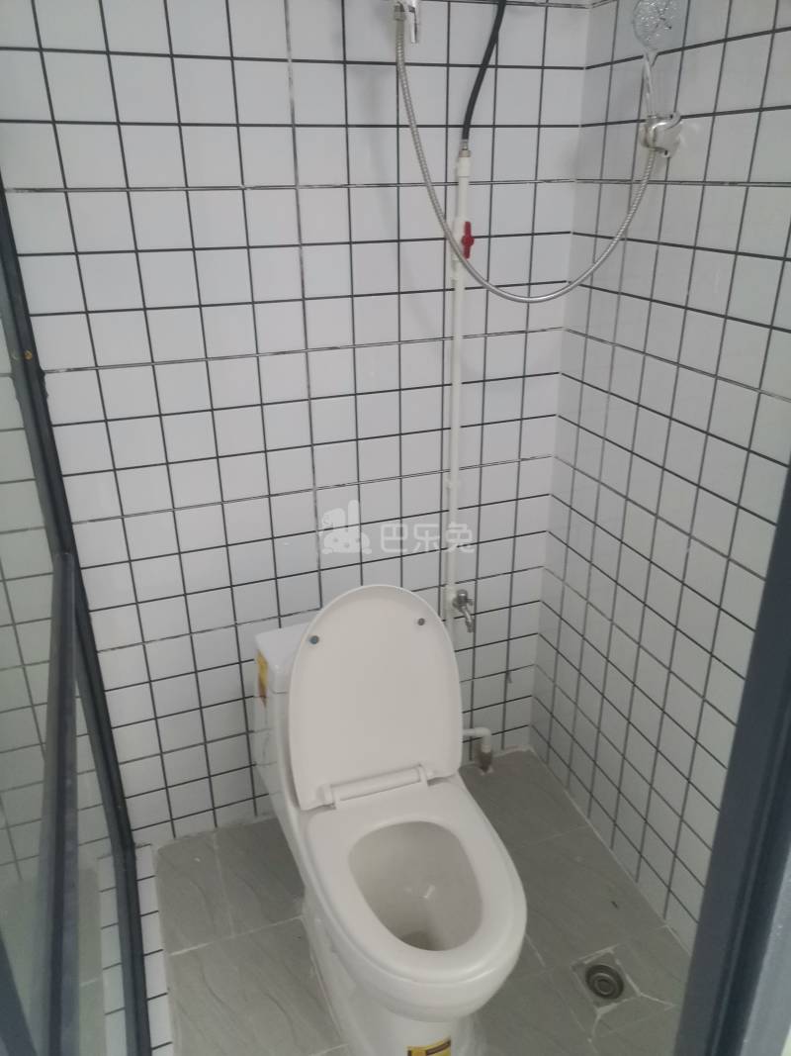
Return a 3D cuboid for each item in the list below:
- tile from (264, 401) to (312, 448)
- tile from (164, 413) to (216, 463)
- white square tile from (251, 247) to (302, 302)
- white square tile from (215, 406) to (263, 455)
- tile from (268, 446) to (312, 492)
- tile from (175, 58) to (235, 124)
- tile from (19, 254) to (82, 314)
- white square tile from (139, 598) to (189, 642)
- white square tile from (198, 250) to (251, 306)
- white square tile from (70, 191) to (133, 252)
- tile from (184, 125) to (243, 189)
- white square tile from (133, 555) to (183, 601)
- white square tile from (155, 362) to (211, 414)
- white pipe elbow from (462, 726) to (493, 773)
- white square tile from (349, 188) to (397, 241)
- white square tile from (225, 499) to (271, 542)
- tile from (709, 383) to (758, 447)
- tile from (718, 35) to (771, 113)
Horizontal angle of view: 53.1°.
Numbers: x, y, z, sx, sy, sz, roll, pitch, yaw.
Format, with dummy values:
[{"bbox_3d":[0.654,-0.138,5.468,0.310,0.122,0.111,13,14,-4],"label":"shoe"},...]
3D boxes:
[{"bbox_3d":[-0.224,-0.213,1.639,0.096,0.096,0.010,-9,26,-18],"label":"tile"},{"bbox_3d":[-0.412,-0.183,1.584,0.097,0.097,0.010,-9,26,-18],"label":"tile"},{"bbox_3d":[-0.228,-0.487,1.522,0.097,0.097,0.010,-9,26,-18],"label":"white square tile"},{"bbox_3d":[-0.316,-0.197,1.609,0.097,0.097,0.010,-9,26,-18],"label":"white square tile"},{"bbox_3d":[-0.223,-0.122,1.681,0.096,0.096,0.010,-9,26,-18],"label":"tile"},{"bbox_3d":[-0.326,-0.749,1.363,0.097,0.097,0.010,-9,26,-18],"label":"tile"},{"bbox_3d":[-0.606,-0.428,1.395,0.097,0.097,0.010,-9,26,-18],"label":"tile"},{"bbox_3d":[-0.498,0.195,1.713,0.097,0.097,0.010,-9,26,-18],"label":"white square tile"},{"bbox_3d":[-0.323,-0.474,1.491,0.097,0.097,0.010,-9,26,-18],"label":"white square tile"},{"bbox_3d":[-0.509,-0.530,1.378,0.096,0.096,0.010,-9,26,-18],"label":"white square tile"},{"bbox_3d":[-0.326,-0.657,1.406,0.097,0.097,0.010,-9,26,-18],"label":"tile"},{"bbox_3d":[-0.501,0.106,1.670,0.096,0.096,0.010,-9,26,-18],"label":"white square tile"},{"bbox_3d":[-0.413,-0.274,1.536,0.098,0.098,0.010,-9,26,-18],"label":"white square tile"},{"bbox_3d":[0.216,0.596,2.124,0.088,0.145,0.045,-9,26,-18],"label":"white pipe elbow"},{"bbox_3d":[-0.040,-0.608,1.536,0.096,0.096,0.010,-9,26,-18],"label":"white square tile"},{"bbox_3d":[-0.317,-0.017,1.695,0.096,0.096,0.010,-9,26,-18],"label":"white square tile"},{"bbox_3d":[0.571,-0.192,1.330,0.010,0.098,0.098,-9,26,-18],"label":"tile"},{"bbox_3d":[0.537,-0.692,1.212,0.010,0.097,0.097,-9,26,-18],"label":"tile"}]

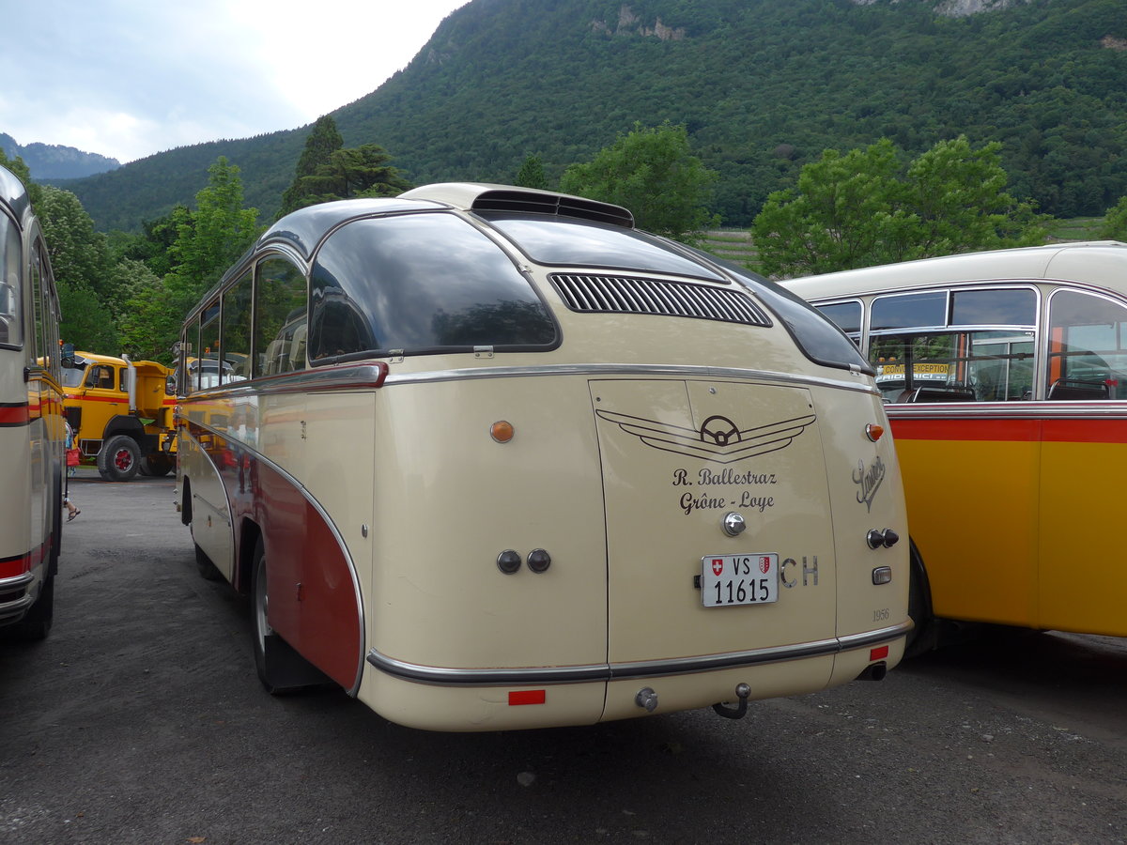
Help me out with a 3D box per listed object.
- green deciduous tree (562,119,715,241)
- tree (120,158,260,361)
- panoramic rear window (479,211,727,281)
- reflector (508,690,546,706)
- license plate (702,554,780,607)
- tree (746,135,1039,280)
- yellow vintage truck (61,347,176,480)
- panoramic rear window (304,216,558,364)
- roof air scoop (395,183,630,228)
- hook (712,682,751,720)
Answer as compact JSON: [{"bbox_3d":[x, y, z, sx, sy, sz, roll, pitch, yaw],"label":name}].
[{"bbox_3d":[2.734,-4.680,32.951,5.600,11.740,5.400,1,1,5],"label":"green deciduous tree"},{"bbox_3d":[-15.632,-5.155,39.946,5.900,12.090,5.600,0,1,-21],"label":"tree"},{"bbox_3d":[0.130,-0.765,4.034,0.860,0.120,0.840,0,25,-25],"label":"panoramic rear window"},{"bbox_3d":[-0.111,0.841,2.880,0.112,0.043,0.010,1,1,-12],"label":"reflector"},{"bbox_3d":[0.585,0.521,3.120,0.310,0.165,0.020,0,1,-25],"label":"license plate"},{"bbox_3d":[10.359,-3.727,28.961,9.000,10.110,7.500,1,1,20],"label":"tree"},{"bbox_3d":[-10.081,-0.172,23.625,2.450,2.850,7.000,1,1,27],"label":"yellow vintage truck"},{"bbox_3d":[-0.545,-0.564,3.587,0.620,0.720,1.300,0,1,-25],"label":"panoramic rear window"},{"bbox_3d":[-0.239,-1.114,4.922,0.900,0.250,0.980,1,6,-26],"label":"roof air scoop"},{"bbox_3d":[0.547,0.912,3.125,0.060,0.145,0.220,0,1,-25],"label":"hook"}]

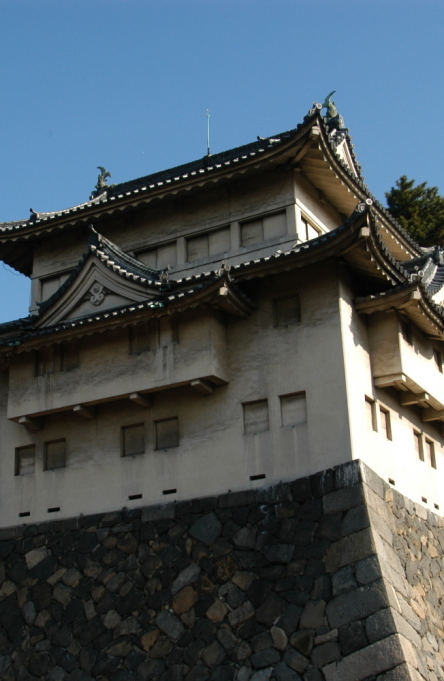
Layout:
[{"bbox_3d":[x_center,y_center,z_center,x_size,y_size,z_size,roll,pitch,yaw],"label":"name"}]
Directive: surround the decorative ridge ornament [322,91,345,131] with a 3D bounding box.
[{"bbox_3d":[3.912,-8.143,36.365,0.750,1.500,0.450,-13,-24,26],"label":"decorative ridge ornament"}]

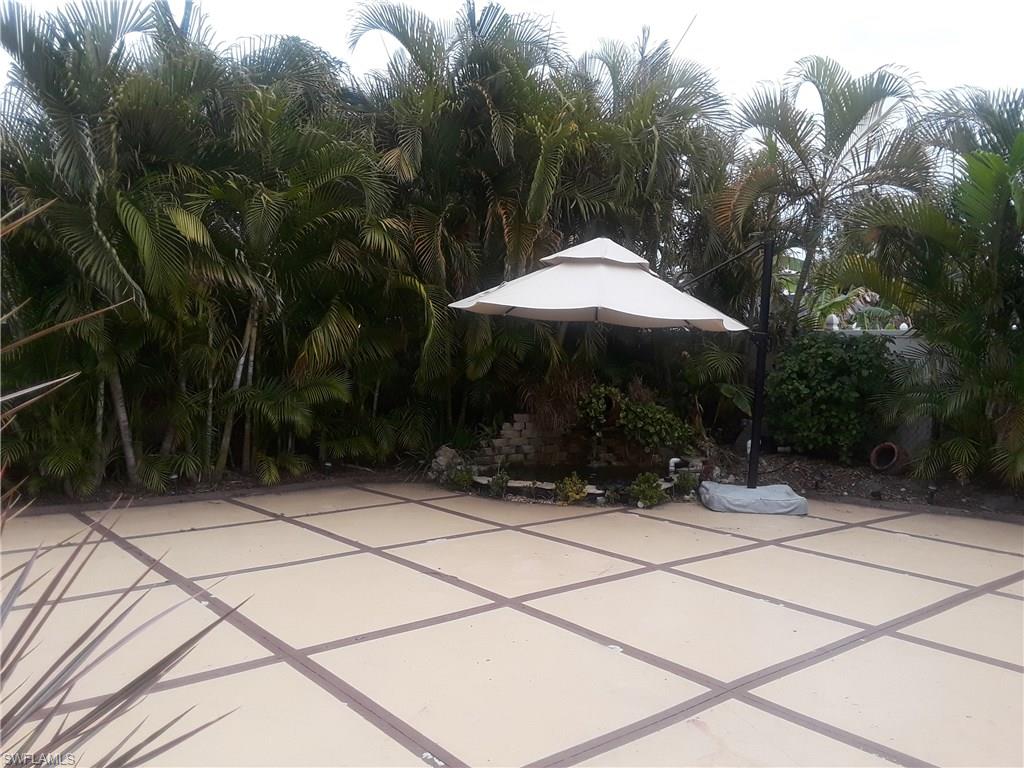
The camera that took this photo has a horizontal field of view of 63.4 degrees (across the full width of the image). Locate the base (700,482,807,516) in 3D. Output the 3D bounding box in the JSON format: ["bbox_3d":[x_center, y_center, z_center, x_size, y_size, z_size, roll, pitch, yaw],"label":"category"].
[{"bbox_3d":[2.420,1.154,8.330,0.950,0.190,0.850,1,2,7],"label":"base"}]

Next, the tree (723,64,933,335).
[{"bbox_3d":[4.408,-1.836,11.832,3.000,5.660,2.900,2,2,17],"label":"tree"}]

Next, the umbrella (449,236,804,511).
[{"bbox_3d":[1.170,-0.129,8.450,3.600,2.700,3.000,1,2,6],"label":"umbrella"}]

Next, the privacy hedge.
[{"bbox_3d":[4.307,0.169,11.200,1.700,1.720,1.200,1,2,11],"label":"privacy hedge"}]

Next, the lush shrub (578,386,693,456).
[{"bbox_3d":[1.496,0.426,9.950,1.350,0.850,0.800,1,2,6],"label":"lush shrub"}]

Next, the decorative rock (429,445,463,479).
[{"bbox_3d":[-0.755,0.894,9.550,0.420,0.400,0.380,1,2,0],"label":"decorative rock"}]

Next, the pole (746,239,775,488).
[{"bbox_3d":[2.528,-0.192,8.402,0.100,2.539,0.100,3,2,6],"label":"pole"}]

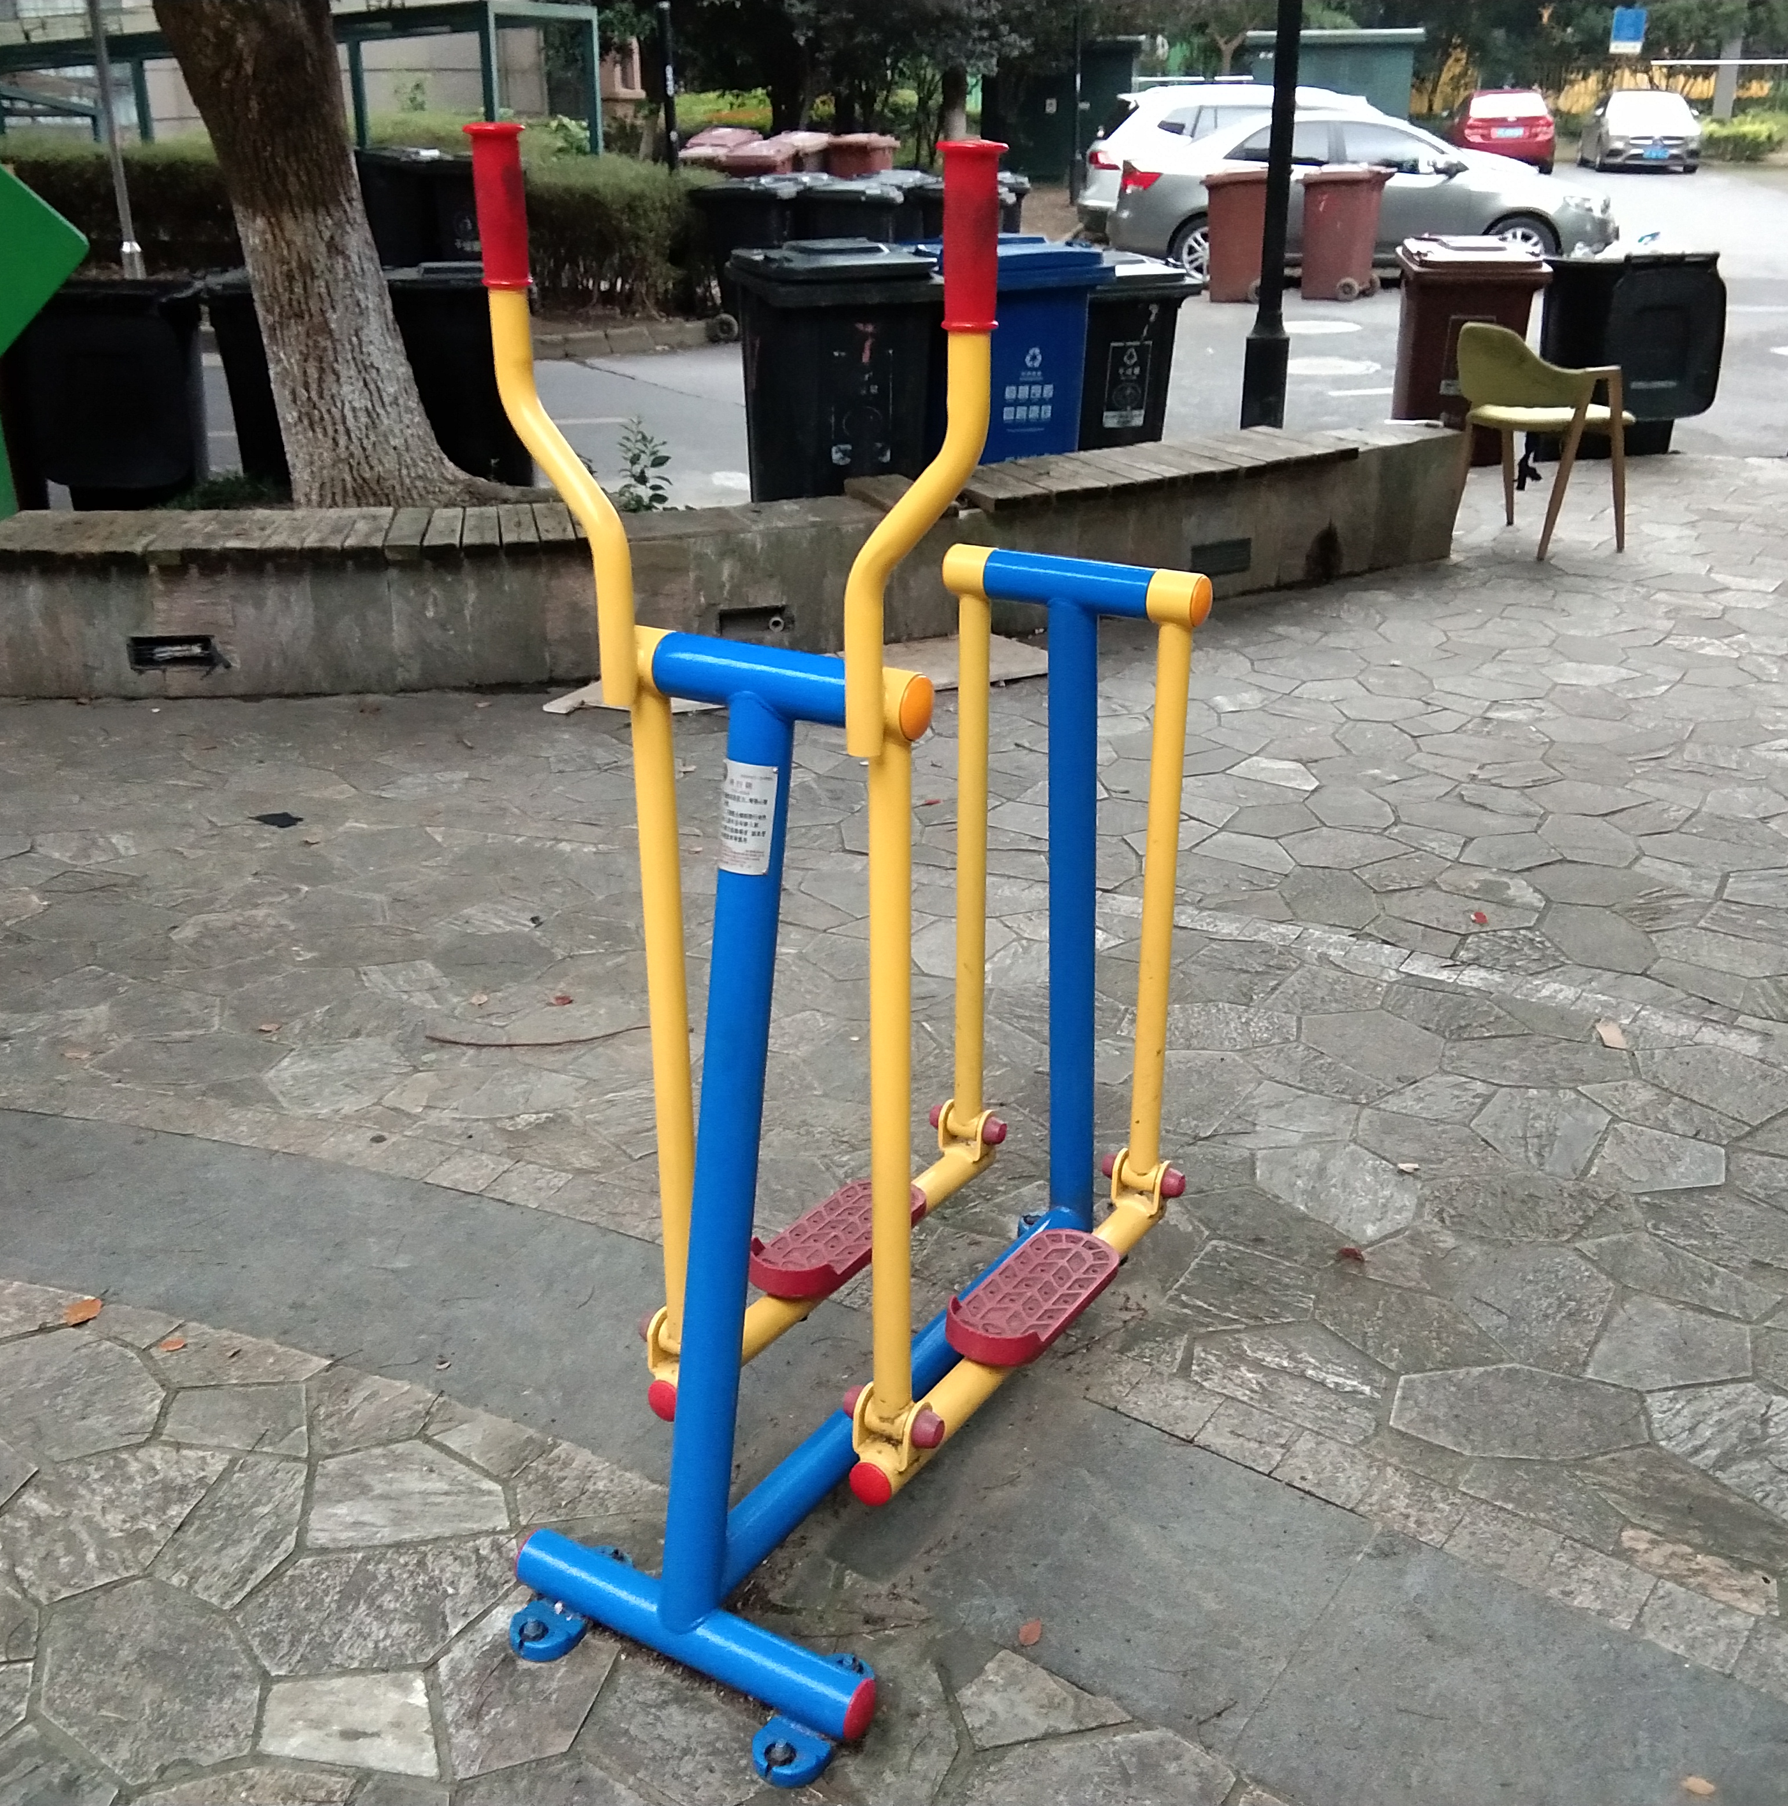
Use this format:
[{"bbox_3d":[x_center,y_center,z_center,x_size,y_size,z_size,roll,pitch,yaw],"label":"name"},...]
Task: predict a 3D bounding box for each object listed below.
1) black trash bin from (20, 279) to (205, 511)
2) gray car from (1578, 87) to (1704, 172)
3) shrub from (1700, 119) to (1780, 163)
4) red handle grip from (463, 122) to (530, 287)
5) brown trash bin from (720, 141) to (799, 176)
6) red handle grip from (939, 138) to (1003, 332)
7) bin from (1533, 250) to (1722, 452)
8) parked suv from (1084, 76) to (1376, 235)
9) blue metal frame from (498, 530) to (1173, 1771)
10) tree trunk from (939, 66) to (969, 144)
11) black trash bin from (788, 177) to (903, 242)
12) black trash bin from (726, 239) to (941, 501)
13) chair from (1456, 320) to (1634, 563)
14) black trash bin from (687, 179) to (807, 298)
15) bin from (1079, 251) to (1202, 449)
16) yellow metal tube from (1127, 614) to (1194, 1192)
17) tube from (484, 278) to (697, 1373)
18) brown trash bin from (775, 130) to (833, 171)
[{"bbox_3d":[-2.757,-1.687,7.700,0.580,1.050,0.730,-7,23,-16],"label":"black trash bin"},{"bbox_3d":[13.223,-13.868,38.281,1.800,1.460,4.500,4,22,12],"label":"gray car"},{"bbox_3d":[15.720,-14.115,40.000,1.500,0.780,1.100,0,22,0],"label":"shrub"},{"bbox_3d":[-0.363,-0.641,1.985,0.056,0.148,0.056,0,21,0],"label":"red handle grip"},{"bbox_3d":[-1.195,-6.183,19.187,0.620,1.000,0.700,0,22,2],"label":"brown trash bin"},{"bbox_3d":[0.064,-0.547,1.770,0.056,0.150,0.056,0,22,0],"label":"red handle grip"},{"bbox_3d":[3.186,-2.317,9.400,0.580,1.050,0.720,-3,22,-8],"label":"bin"},{"bbox_3d":[4.232,-7.533,22.000,4.650,1.700,1.850,-3,22,-6],"label":"parked suv"},{"bbox_3d":[0.020,0.155,2.350,0.420,1.040,1.060,12,25,27],"label":"blue metal frame"},{"bbox_3d":[0.780,-9.920,27.500,0.300,1.700,0.300,0,22,0],"label":"tree trunk"},{"bbox_3d":[-0.316,-4.132,13.929,0.730,1.060,0.580,-1,21,-3],"label":"black trash bin"},{"bbox_3d":[-0.237,-1.890,8.092,0.580,1.080,0.730,-7,22,-19],"label":"black trash bin"},{"bbox_3d":[2.285,-1.660,7.660,0.560,0.770,0.580,-9,23,-22],"label":"chair"},{"bbox_3d":[-0.895,-4.050,13.684,0.720,0.980,0.620,-3,22,-5],"label":"black trash bin"},{"bbox_3d":[0.885,-2.085,8.740,0.500,0.980,0.580,-8,22,-20],"label":"bin"},{"bbox_3d":[0.337,0.018,2.711,0.038,0.726,0.038,12,21,29],"label":"yellow metal tube"},{"bbox_3d":[-0.306,-0.052,2.293,0.161,1.165,0.081,12,25,29],"label":"tube"},{"bbox_3d":[-0.866,-6.682,20.387,0.620,1.000,0.700,-1,22,0],"label":"brown trash bin"}]

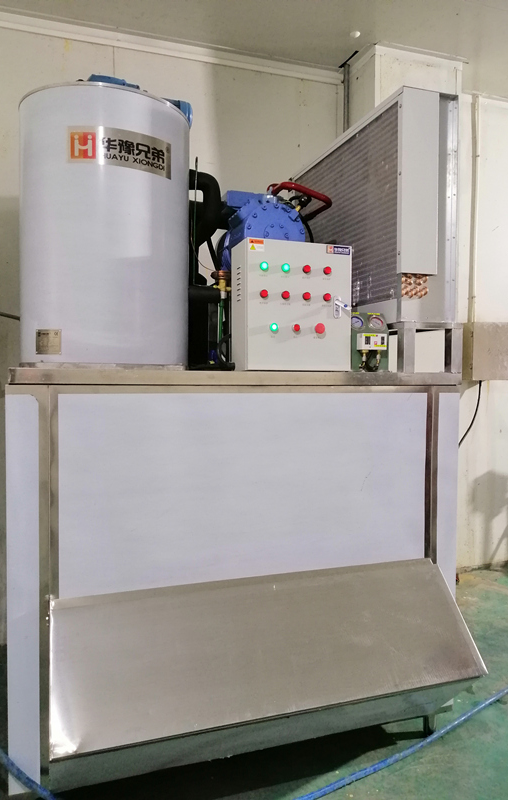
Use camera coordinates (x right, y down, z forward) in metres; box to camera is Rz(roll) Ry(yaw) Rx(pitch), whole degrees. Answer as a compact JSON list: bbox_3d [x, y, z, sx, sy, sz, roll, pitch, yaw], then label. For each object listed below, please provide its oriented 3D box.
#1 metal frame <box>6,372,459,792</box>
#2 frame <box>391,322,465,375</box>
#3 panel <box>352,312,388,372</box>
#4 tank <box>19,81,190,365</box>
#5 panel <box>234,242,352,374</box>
[{"bbox_3d":[-0.140,0.640,2.773,1.800,1.520,1.150,0,2,-19],"label":"metal frame"},{"bbox_3d":[0.608,-0.227,2.956,0.295,0.209,0.900,0,2,-19],"label":"frame"},{"bbox_3d":[0.485,-0.248,2.525,0.213,0.272,0.110,0,2,-19],"label":"panel"},{"bbox_3d":[-0.606,-0.631,2.482,0.670,1.023,0.670,0,2,-19],"label":"tank"},{"bbox_3d":[0.154,-0.364,2.413,0.448,0.497,0.165,0,2,-19],"label":"panel"}]

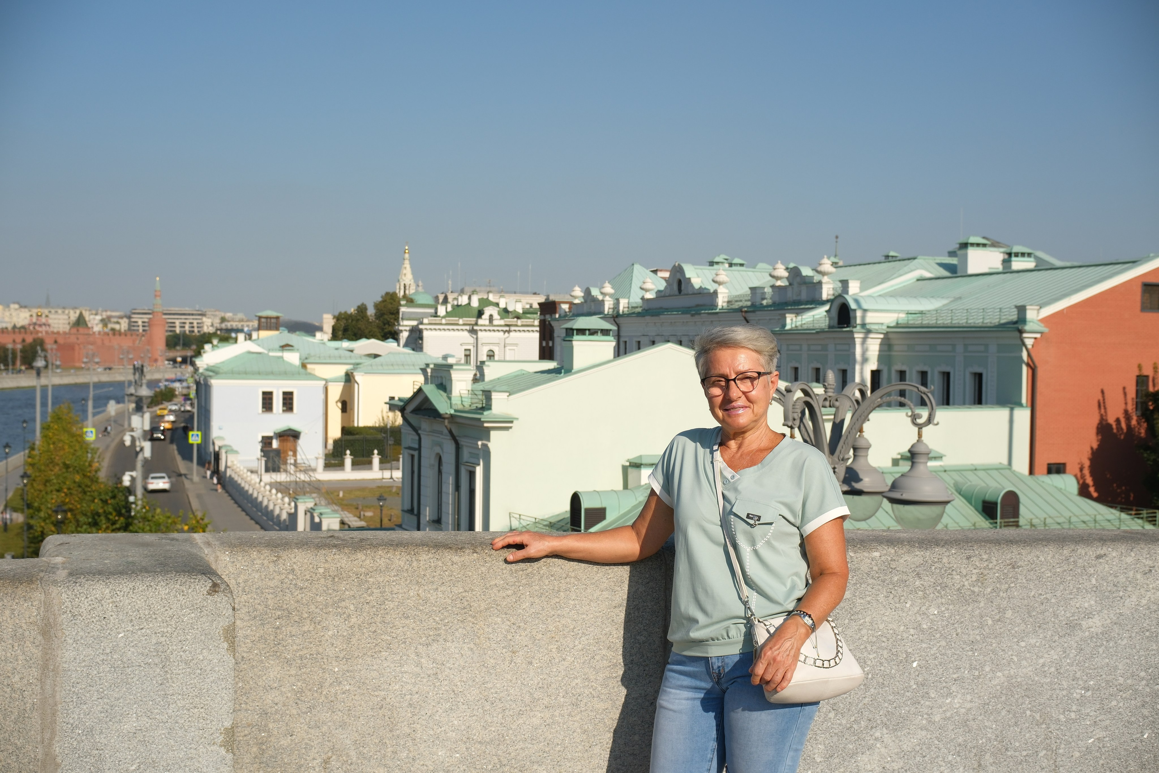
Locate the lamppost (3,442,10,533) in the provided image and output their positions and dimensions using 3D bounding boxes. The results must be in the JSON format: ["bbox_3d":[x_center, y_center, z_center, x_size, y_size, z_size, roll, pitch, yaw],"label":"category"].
[{"bbox_3d":[-35.066,6.123,80.865,0.450,5.380,0.450,0,1,-23],"label":"lamppost"}]

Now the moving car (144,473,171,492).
[{"bbox_3d":[-33.642,7.503,105.516,1.840,1.460,4.800,0,1,-18],"label":"moving car"}]

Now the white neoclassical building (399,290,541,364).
[{"bbox_3d":[-21.795,-6.515,261.926,26.000,22.500,22.000,1,1,-9],"label":"white neoclassical building"}]

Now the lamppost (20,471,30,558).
[{"bbox_3d":[-26.043,6.687,62.065,0.470,5.390,0.470,0,1,-23],"label":"lamppost"}]

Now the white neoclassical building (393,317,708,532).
[{"bbox_3d":[0.451,3.833,53.107,13.000,12.400,12.800,0,1,-22],"label":"white neoclassical building"}]

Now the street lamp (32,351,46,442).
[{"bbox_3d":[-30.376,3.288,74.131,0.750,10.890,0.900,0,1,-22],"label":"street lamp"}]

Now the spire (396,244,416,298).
[{"bbox_3d":[-57.938,-37.310,440.252,6.800,21.000,6.800,0,1,-10],"label":"spire"}]

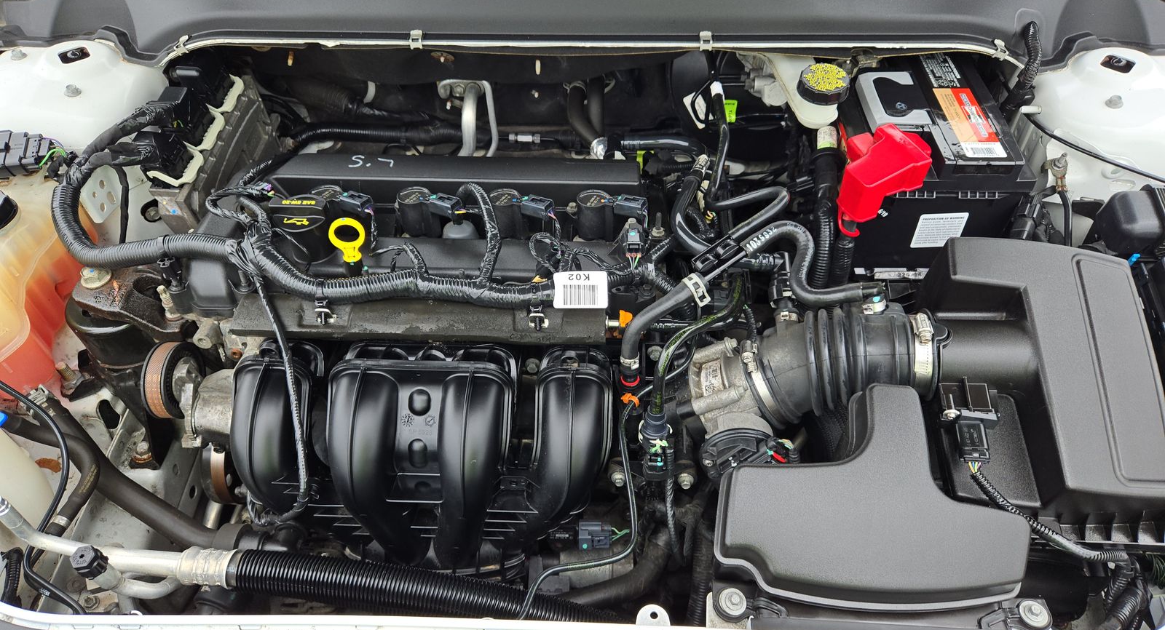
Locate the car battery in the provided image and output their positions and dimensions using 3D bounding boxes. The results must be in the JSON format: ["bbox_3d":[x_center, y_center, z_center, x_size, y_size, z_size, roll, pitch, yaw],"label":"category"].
[{"bbox_3d":[0.365,-0.175,0.896,0.175,0.172,0.242,1,46,1],"label":"car battery"}]

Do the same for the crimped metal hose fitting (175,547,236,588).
[{"bbox_3d":[-0.309,0.208,0.635,0.041,0.031,0.031,5,46,0],"label":"crimped metal hose fitting"}]

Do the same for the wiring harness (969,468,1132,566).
[{"bbox_3d":[0.345,0.153,0.575,0.125,0.056,0.044,11,47,11],"label":"wiring harness"}]

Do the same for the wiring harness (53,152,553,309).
[{"bbox_3d":[-0.269,-0.099,0.795,0.500,0.100,0.165,1,46,1],"label":"wiring harness"}]

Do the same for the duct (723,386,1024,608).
[{"bbox_3d":[0.225,0.147,0.628,0.222,0.080,0.190,2,46,3],"label":"duct"}]

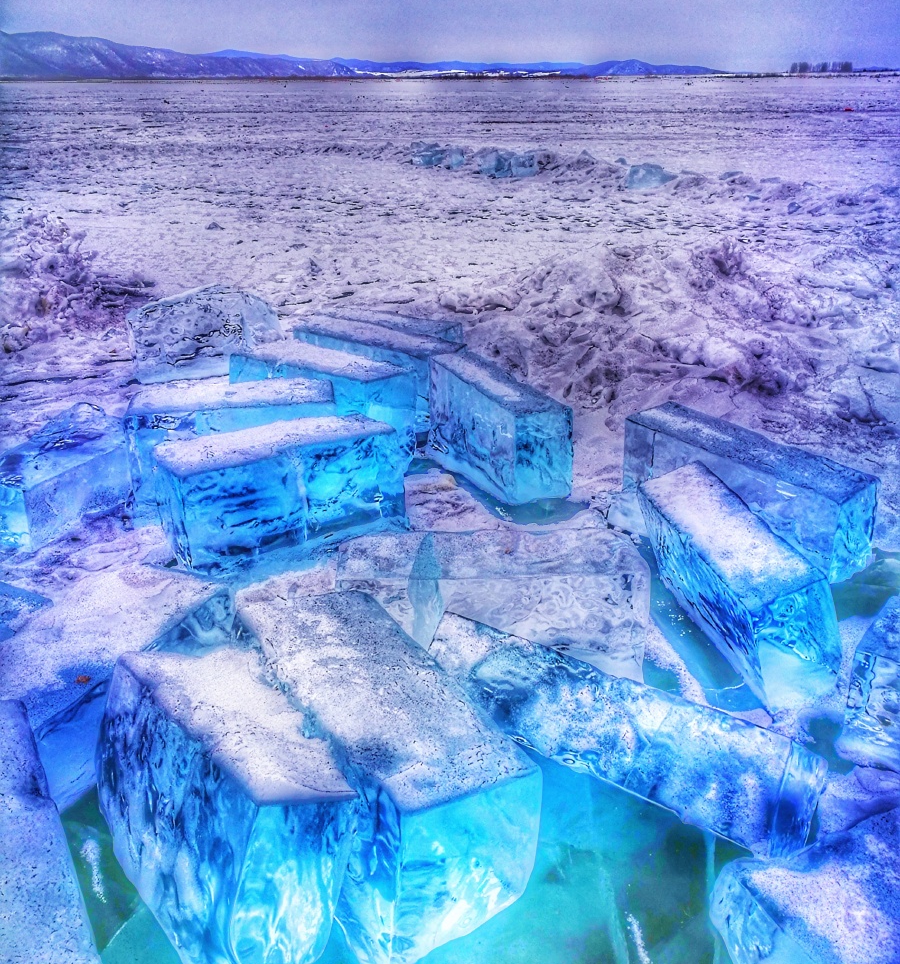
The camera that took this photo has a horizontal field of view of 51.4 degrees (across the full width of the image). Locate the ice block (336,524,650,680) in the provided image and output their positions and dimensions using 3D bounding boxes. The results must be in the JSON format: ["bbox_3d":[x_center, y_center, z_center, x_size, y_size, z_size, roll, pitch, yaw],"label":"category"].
[{"bbox_3d":[0.110,0.346,2.566,0.806,0.327,0.256,-1,25,-1],"label":"ice block"}]

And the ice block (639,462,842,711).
[{"bbox_3d":[0.823,0.268,2.744,0.214,0.343,0.722,-21,29,-4],"label":"ice block"}]

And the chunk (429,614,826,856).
[{"bbox_3d":[0.369,0.566,2.157,0.865,0.197,0.348,15,-14,35],"label":"chunk"}]

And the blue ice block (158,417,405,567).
[{"bbox_3d":[-0.580,0.027,3.275,0.760,0.353,0.298,-12,21,-28],"label":"blue ice block"}]

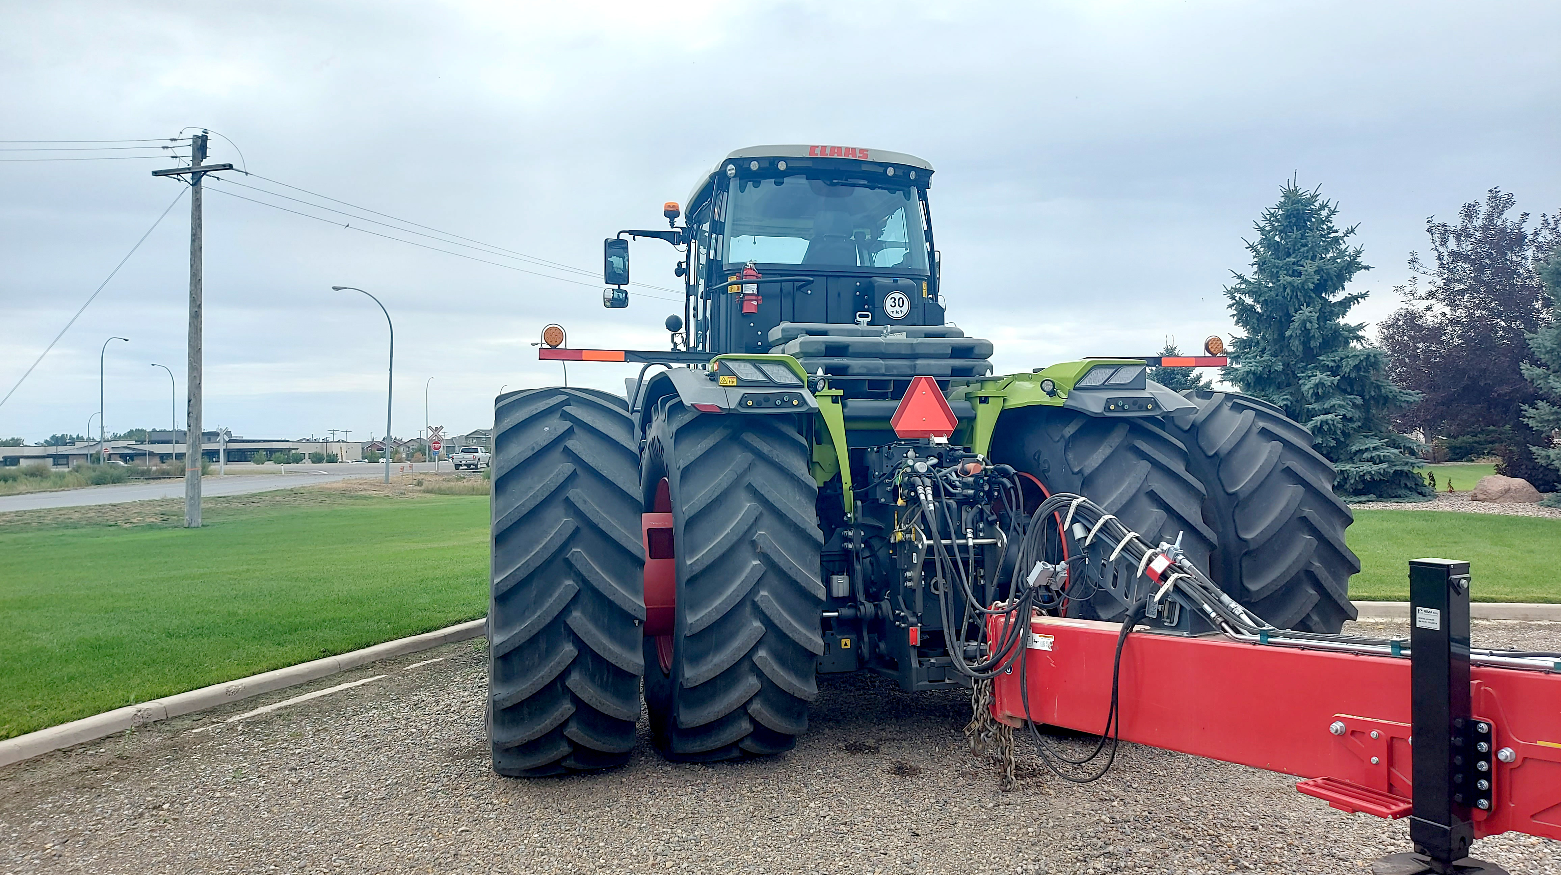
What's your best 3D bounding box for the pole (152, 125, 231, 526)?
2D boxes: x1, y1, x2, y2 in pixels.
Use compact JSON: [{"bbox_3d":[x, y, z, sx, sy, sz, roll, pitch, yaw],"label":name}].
[{"bbox_3d":[-13.247,-2.419,24.452,2.150,8.880,0.450,0,-1,15],"label":"pole"}]

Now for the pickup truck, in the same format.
[{"bbox_3d":[-24.555,1.549,86.311,2.030,1.920,5.800,0,-1,-4],"label":"pickup truck"}]

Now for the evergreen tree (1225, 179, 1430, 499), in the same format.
[{"bbox_3d":[15.441,-2.938,32.055,6.600,9.370,6.600,0,-1,26],"label":"evergreen tree"}]

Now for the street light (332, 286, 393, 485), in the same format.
[{"bbox_3d":[-19.674,-2.456,50.951,2.860,9.400,0.320,0,-1,-5],"label":"street light"}]

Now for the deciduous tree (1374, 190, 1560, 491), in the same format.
[{"bbox_3d":[23.213,-3.285,36.059,6.400,10.020,6.400,-1,-1,33],"label":"deciduous tree"}]

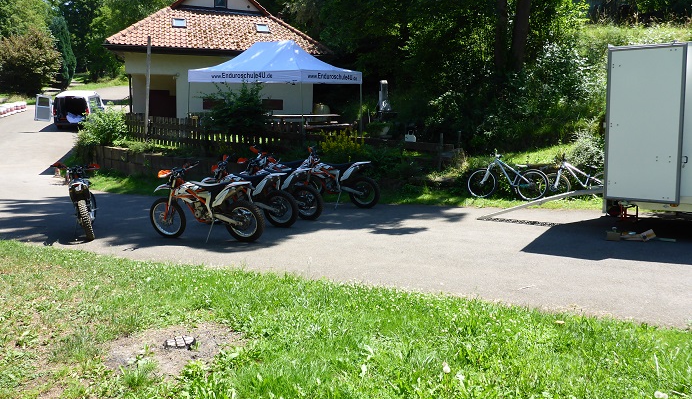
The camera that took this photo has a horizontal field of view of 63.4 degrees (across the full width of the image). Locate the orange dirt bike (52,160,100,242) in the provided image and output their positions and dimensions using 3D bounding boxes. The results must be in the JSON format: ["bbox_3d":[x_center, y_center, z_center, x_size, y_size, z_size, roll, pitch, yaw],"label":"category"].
[{"bbox_3d":[-4.623,-0.029,9.523,0.840,1.180,2.080,-4,12,-22],"label":"orange dirt bike"}]

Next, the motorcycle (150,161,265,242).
[{"bbox_3d":[-2.203,0.066,8.618,2.100,1.200,0.820,5,14,22],"label":"motorcycle"}]

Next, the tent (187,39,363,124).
[{"bbox_3d":[-2.219,-3.247,17.516,4.500,3.289,3.000,9,14,33],"label":"tent"}]

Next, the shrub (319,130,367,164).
[{"bbox_3d":[-0.082,-1.194,13.100,1.120,0.850,1.000,1,12,0],"label":"shrub"}]

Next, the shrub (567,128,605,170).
[{"bbox_3d":[5.790,-1.179,13.200,1.150,1.050,1.000,2,12,0],"label":"shrub"}]

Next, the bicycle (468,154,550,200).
[{"bbox_3d":[3.300,-0.426,11.331,1.740,0.980,0.580,1,10,1],"label":"bicycle"}]

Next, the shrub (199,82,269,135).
[{"bbox_3d":[-3.055,-2.403,15.200,1.800,1.600,1.600,2,12,0],"label":"shrub"}]

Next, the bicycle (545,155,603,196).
[{"bbox_3d":[5.225,-0.457,12.294,1.740,1.060,0.620,1,12,3],"label":"bicycle"}]

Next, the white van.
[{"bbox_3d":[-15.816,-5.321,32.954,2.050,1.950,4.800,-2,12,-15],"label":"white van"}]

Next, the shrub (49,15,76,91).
[{"bbox_3d":[-27.352,-14.183,54.000,2.700,7.400,2.700,-4,13,-24],"label":"shrub"}]

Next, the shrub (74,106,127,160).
[{"bbox_3d":[-6.886,-1.851,15.700,1.420,1.500,1.400,-4,12,-22],"label":"shrub"}]

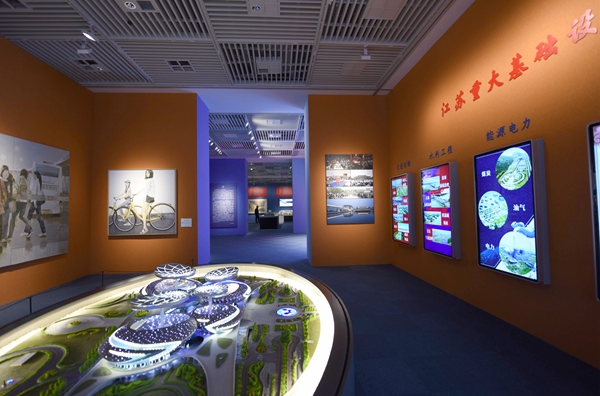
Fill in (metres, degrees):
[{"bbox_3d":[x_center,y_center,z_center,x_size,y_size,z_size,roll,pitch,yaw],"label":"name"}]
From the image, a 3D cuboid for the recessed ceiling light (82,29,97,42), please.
[{"bbox_3d":[-3.182,-2.448,4.028,0.167,0.147,0.176,-1,-2,-4],"label":"recessed ceiling light"}]

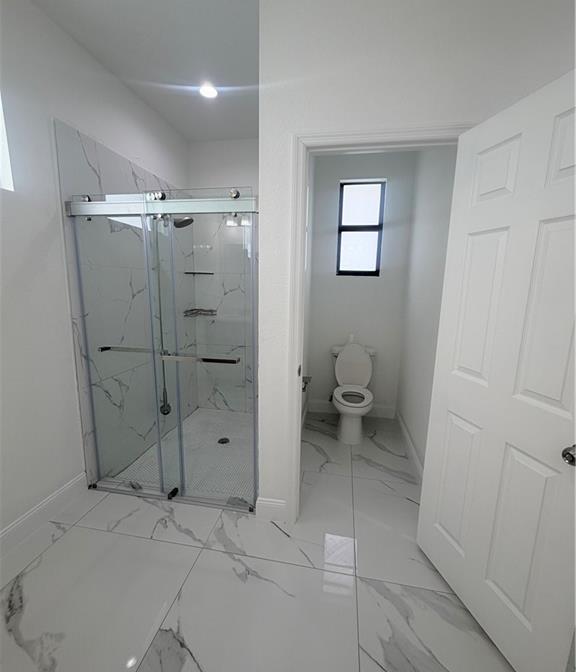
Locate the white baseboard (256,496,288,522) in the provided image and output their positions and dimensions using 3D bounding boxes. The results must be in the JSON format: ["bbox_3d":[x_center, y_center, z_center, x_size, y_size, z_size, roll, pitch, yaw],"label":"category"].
[{"bbox_3d":[-0.101,1.036,1.848,0.179,0.133,0.018,3,9,10],"label":"white baseboard"}]

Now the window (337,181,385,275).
[{"bbox_3d":[0.731,-1.062,3.129,0.438,0.906,0.083,3,9,10],"label":"window"}]

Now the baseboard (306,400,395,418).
[{"bbox_3d":[0.684,0.802,3.353,0.954,0.135,0.018,3,9,10],"label":"baseboard"}]

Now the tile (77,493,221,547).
[{"bbox_3d":[-0.815,1.093,1.861,0.806,0.010,0.295,3,9,10],"label":"tile"}]

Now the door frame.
[{"bbox_3d":[0.432,0.080,1.658,0.852,2.100,0.139,3,9,10],"label":"door frame"}]

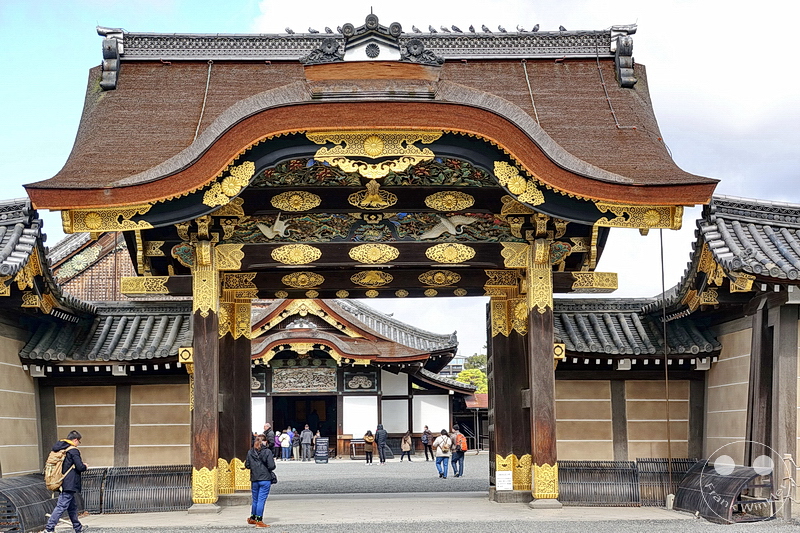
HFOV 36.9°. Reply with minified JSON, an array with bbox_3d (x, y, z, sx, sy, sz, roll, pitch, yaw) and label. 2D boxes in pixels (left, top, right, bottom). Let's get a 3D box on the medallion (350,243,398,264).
[{"bbox_3d":[-0.554,-0.275,25.843,1.088,0.460,0.070,0,-8,-3],"label":"medallion"}]

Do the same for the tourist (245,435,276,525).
[{"bbox_3d":[-2.490,3.854,21.643,0.500,1.630,0.380,-5,-9,30],"label":"tourist"}]

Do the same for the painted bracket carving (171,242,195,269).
[{"bbox_3d":[-4.611,-0.217,25.614,0.475,0.537,0.250,0,-8,-3],"label":"painted bracket carving"}]

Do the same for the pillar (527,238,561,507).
[{"bbox_3d":[3.027,2.256,25.858,0.560,5.615,0.560,0,-8,-3],"label":"pillar"}]

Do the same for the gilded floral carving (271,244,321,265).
[{"bbox_3d":[-2.213,-0.258,25.762,1.096,0.447,0.070,0,-8,-3],"label":"gilded floral carving"}]

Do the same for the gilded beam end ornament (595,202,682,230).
[{"bbox_3d":[4.942,-1.010,24.935,1.840,0.588,0.220,0,-8,-3],"label":"gilded beam end ornament"}]

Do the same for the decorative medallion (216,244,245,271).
[{"bbox_3d":[-3.603,-0.185,25.589,0.605,0.563,0.120,0,-8,-3],"label":"decorative medallion"}]

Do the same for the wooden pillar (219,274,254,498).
[{"bbox_3d":[-3.920,2.779,28.220,0.868,5.017,0.650,0,-8,-3],"label":"wooden pillar"}]

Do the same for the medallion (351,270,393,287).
[{"bbox_3d":[-0.641,0.286,27.559,0.979,0.382,0.080,0,-8,-3],"label":"medallion"}]

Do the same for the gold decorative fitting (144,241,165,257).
[{"bbox_3d":[-6.326,-0.445,31.016,0.537,0.418,0.150,0,-8,-3],"label":"gold decorative fitting"}]

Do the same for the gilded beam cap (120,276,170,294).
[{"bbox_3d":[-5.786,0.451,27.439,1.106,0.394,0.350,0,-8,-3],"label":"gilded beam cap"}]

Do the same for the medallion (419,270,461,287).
[{"bbox_3d":[0.918,0.273,27.631,0.991,0.378,0.080,0,-8,-3],"label":"medallion"}]

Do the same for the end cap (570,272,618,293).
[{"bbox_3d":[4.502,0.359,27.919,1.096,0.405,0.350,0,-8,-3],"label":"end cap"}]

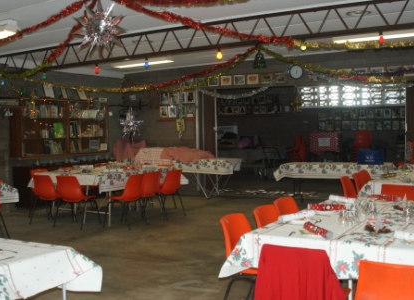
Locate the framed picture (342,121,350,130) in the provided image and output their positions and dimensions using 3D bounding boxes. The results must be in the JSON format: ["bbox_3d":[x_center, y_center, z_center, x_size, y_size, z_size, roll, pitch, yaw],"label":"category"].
[{"bbox_3d":[3.541,-0.625,13.339,0.190,0.240,0.025,1,4,25],"label":"framed picture"}]

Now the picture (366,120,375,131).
[{"bbox_3d":[4.128,-0.611,13.207,0.189,0.237,0.025,1,3,29],"label":"picture"}]

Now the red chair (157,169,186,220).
[{"bbox_3d":[-0.650,0.708,8.430,0.500,0.775,0.450,1,4,27],"label":"red chair"}]

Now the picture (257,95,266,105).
[{"bbox_3d":[1.524,-1.401,14.587,0.225,0.270,0.025,1,3,29],"label":"picture"}]

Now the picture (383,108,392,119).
[{"bbox_3d":[4.490,-0.905,12.996,0.172,0.251,0.025,1,3,29],"label":"picture"}]

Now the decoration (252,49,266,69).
[{"bbox_3d":[0.665,-1.139,6.550,0.150,0.235,0.120,1,3,29],"label":"decoration"}]

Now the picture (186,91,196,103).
[{"bbox_3d":[-0.353,-1.143,11.395,0.220,0.265,0.025,0,3,27],"label":"picture"}]

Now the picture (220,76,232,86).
[{"bbox_3d":[0.380,-1.369,10.416,0.245,0.205,0.025,1,4,25],"label":"picture"}]

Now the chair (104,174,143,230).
[{"bbox_3d":[-1.242,0.775,8.071,0.530,0.795,0.490,0,2,31],"label":"chair"}]

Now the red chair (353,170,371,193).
[{"bbox_3d":[2.360,0.714,7.380,0.500,0.775,0.450,1,4,27],"label":"red chair"}]

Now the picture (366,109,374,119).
[{"bbox_3d":[4.066,-0.904,13.069,0.190,0.240,0.025,1,4,25],"label":"picture"}]

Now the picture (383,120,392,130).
[{"bbox_3d":[4.757,-0.640,13.791,0.190,0.250,0.025,0,3,27],"label":"picture"}]

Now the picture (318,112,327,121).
[{"bbox_3d":[3.280,-0.958,14.846,0.239,0.229,0.030,0,2,31],"label":"picture"}]

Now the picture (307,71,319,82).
[{"bbox_3d":[2.079,-1.431,10.221,0.228,0.204,0.030,0,2,31],"label":"picture"}]

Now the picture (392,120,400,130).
[{"bbox_3d":[4.933,-0.636,13.695,0.190,0.250,0.025,0,3,27],"label":"picture"}]

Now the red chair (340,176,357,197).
[{"bbox_3d":[2.054,0.734,6.928,0.520,0.750,0.500,1,3,29],"label":"red chair"}]

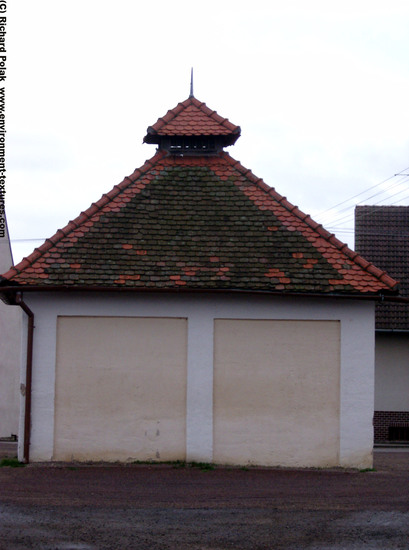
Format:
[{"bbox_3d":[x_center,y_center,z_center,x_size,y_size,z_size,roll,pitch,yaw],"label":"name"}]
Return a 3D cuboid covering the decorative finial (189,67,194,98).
[{"bbox_3d":[-0.258,-3.983,36.724,0.090,0.630,0.090,1,-3,-4],"label":"decorative finial"}]

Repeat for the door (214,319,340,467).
[{"bbox_3d":[1.365,2.219,33.288,2.390,2.740,0.100,1,-3,-4],"label":"door"}]

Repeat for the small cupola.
[{"bbox_3d":[-0.263,-3.035,36.674,1.920,1.300,1.920,1,-3,-4],"label":"small cupola"}]

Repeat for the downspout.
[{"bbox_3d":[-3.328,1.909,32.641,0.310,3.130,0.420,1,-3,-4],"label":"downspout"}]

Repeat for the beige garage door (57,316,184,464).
[{"bbox_3d":[-1.546,2.136,33.074,2.450,2.700,0.100,1,-3,-4],"label":"beige garage door"}]

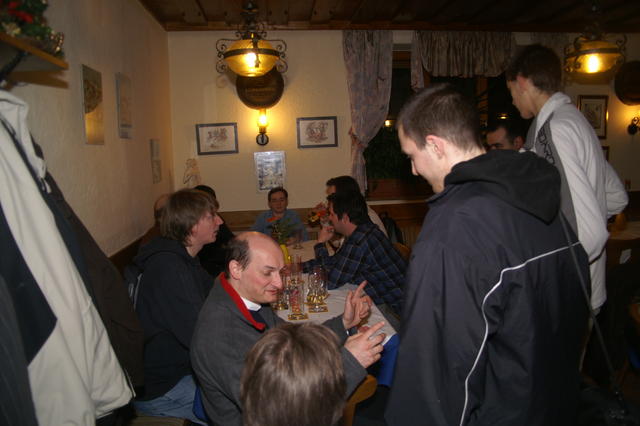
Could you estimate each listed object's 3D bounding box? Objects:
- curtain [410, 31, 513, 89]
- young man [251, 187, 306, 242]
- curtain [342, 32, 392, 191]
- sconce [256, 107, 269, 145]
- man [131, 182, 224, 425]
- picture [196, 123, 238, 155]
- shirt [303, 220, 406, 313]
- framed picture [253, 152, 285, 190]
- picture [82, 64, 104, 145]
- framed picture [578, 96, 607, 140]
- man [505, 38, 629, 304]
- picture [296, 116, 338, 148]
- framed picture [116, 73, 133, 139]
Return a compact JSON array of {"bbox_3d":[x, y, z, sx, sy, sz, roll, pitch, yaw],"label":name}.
[{"bbox_3d":[1.346,-1.462,4.573,0.998,0.541,0.120,-3,8,-6],"label":"curtain"},{"bbox_3d":[-0.361,0.365,4.128,0.520,1.200,0.720,-2,8,-5],"label":"young man"},{"bbox_3d":[0.464,-0.922,4.546,0.471,1.552,0.120,-3,8,-6],"label":"curtain"},{"bbox_3d":[-0.515,-0.777,4.334,0.118,0.335,0.140,-2,8,-5],"label":"sconce"},{"bbox_3d":[-0.423,0.579,2.092,0.770,1.360,0.520,-5,9,-21],"label":"man"},{"bbox_3d":[-0.931,-0.671,4.369,0.365,0.275,0.025,-2,8,-5],"label":"picture"},{"bbox_3d":[0.233,0.354,2.714,0.560,0.600,0.500,0,8,9],"label":"shirt"},{"bbox_3d":[-0.467,-0.400,4.573,0.280,0.374,0.020,-3,8,-6],"label":"framed picture"},{"bbox_3d":[-1.131,-0.537,2.426,0.020,0.385,0.255,-2,8,-5],"label":"picture"},{"bbox_3d":[2.671,-0.934,4.689,0.315,0.419,0.025,-2,8,-5],"label":"framed picture"},{"bbox_3d":[0.974,0.312,1.893,0.440,1.860,0.490,4,10,37],"label":"man"},{"bbox_3d":[-0.017,-0.741,4.450,0.376,0.281,0.025,-2,8,-5],"label":"picture"},{"bbox_3d":[-1.187,-0.645,2.930,0.020,0.383,0.286,-3,8,-6],"label":"framed picture"}]

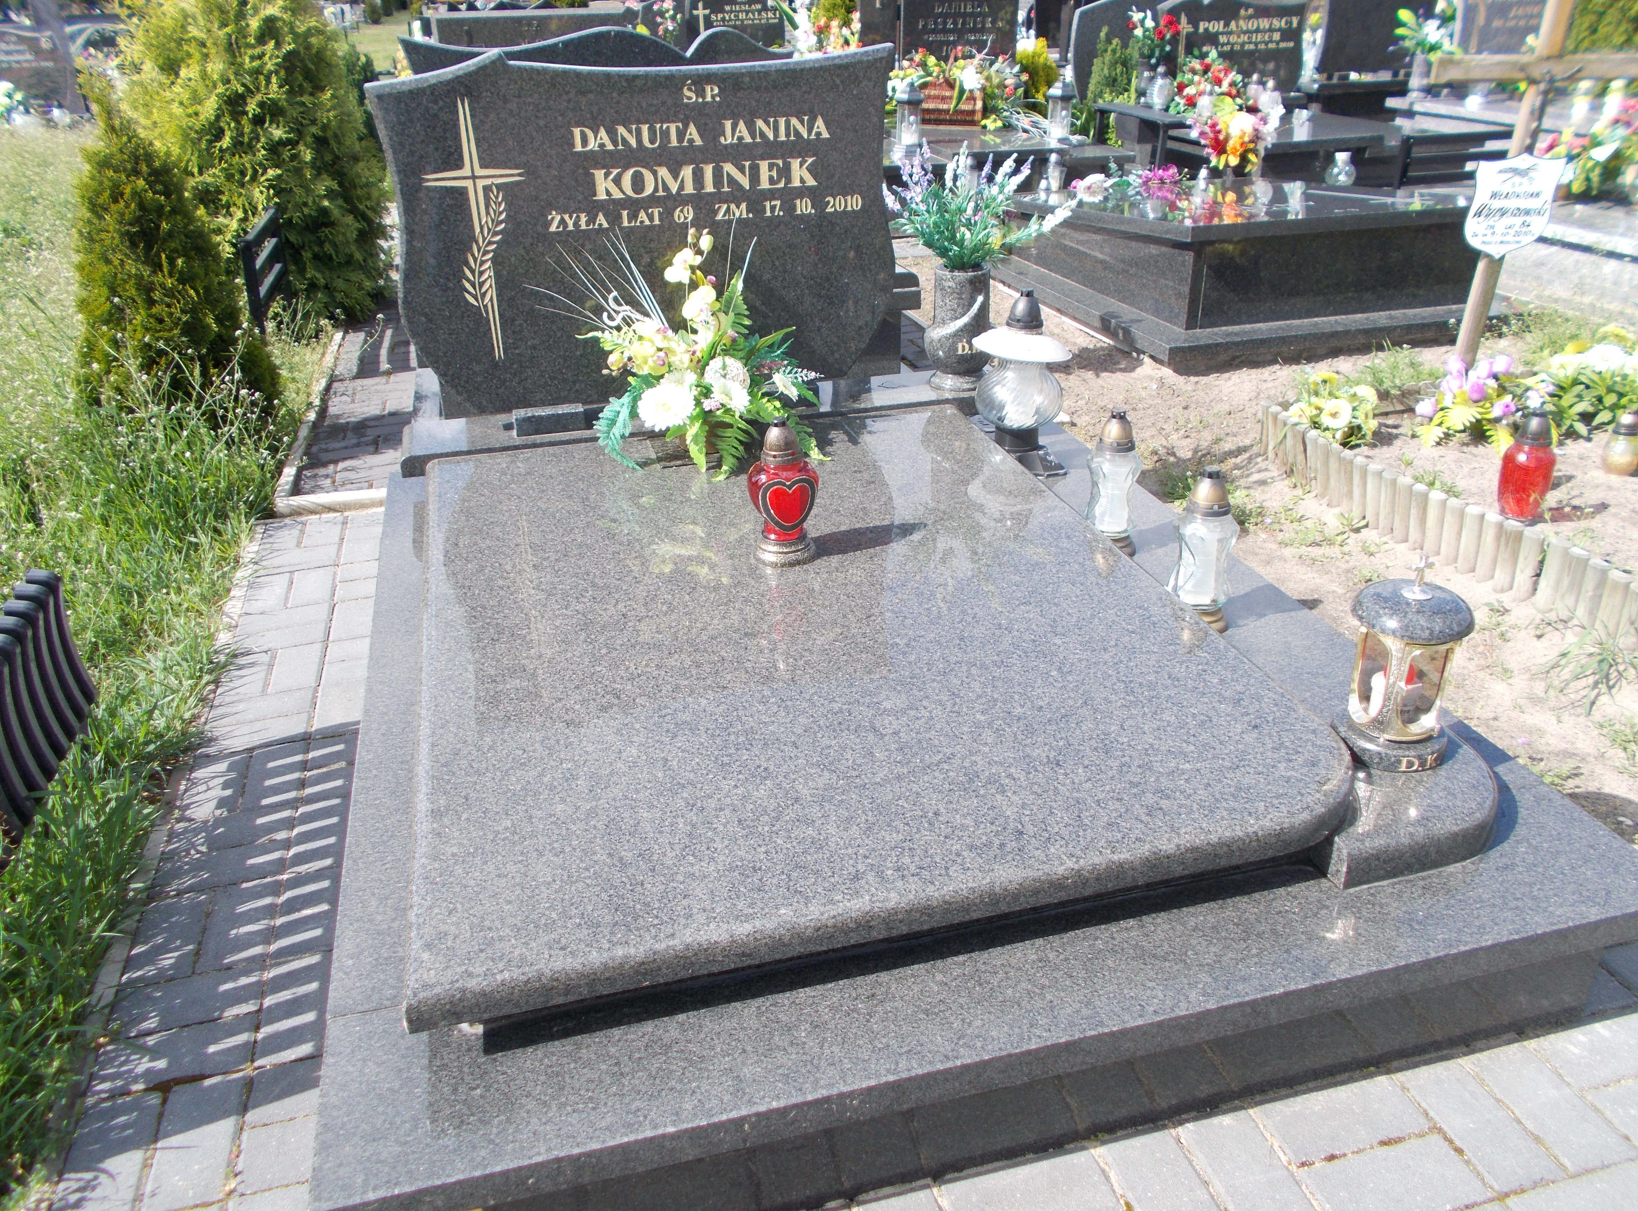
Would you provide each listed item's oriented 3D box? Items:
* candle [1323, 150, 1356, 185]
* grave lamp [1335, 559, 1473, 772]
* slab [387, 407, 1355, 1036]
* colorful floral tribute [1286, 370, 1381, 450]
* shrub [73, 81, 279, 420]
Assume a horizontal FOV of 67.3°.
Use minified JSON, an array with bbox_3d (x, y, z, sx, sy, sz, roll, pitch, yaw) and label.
[{"bbox_3d":[2.068,-1.727,4.847,0.116,0.122,0.116,-7,27,-13],"label":"candle"},{"bbox_3d":[0.786,0.073,1.648,0.165,0.270,0.165,-8,28,-13],"label":"grave lamp"},{"bbox_3d":[-0.051,-0.021,2.147,1.237,0.050,1.675,-8,28,-13],"label":"slab"},{"bbox_3d":[1.452,-0.559,3.477,0.250,0.190,0.220,-8,28,-13],"label":"colorful floral tribute"},{"bbox_3d":[-2.136,-1.134,3.916,0.620,1.000,0.600,-7,27,-13],"label":"shrub"}]

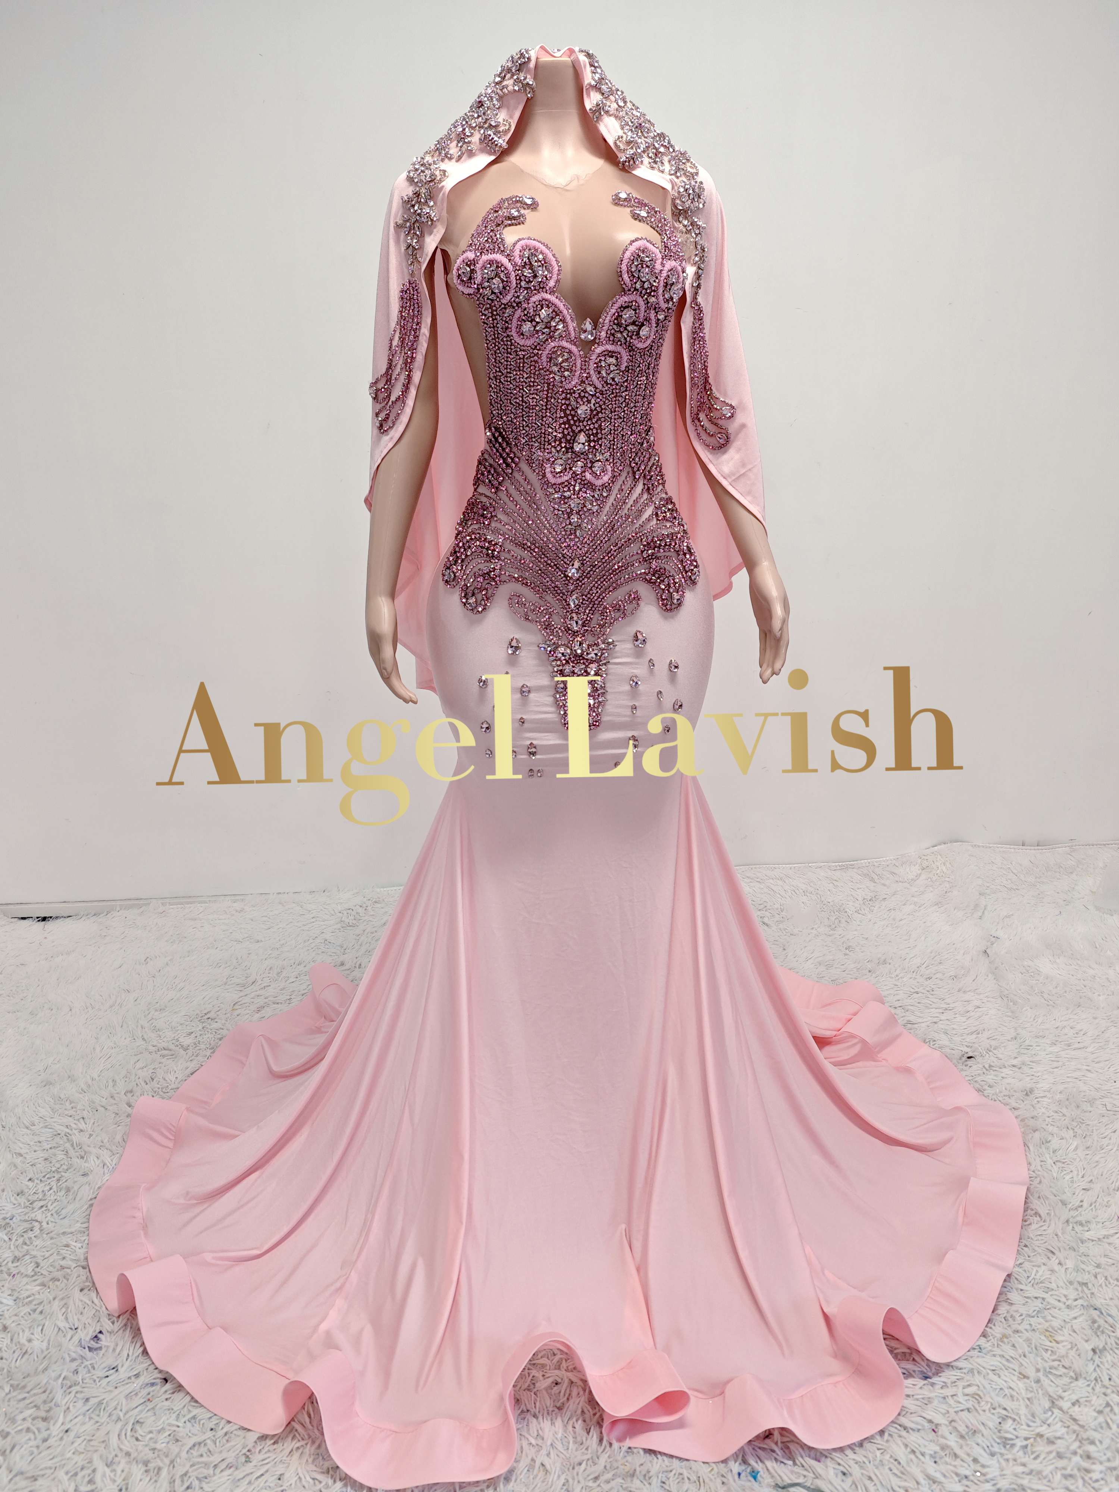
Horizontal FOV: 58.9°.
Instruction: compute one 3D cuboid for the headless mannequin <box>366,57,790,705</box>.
[{"bbox_3d":[0.024,-0.425,1.300,0.570,0.860,0.290,-2,8,-11],"label":"headless mannequin"}]

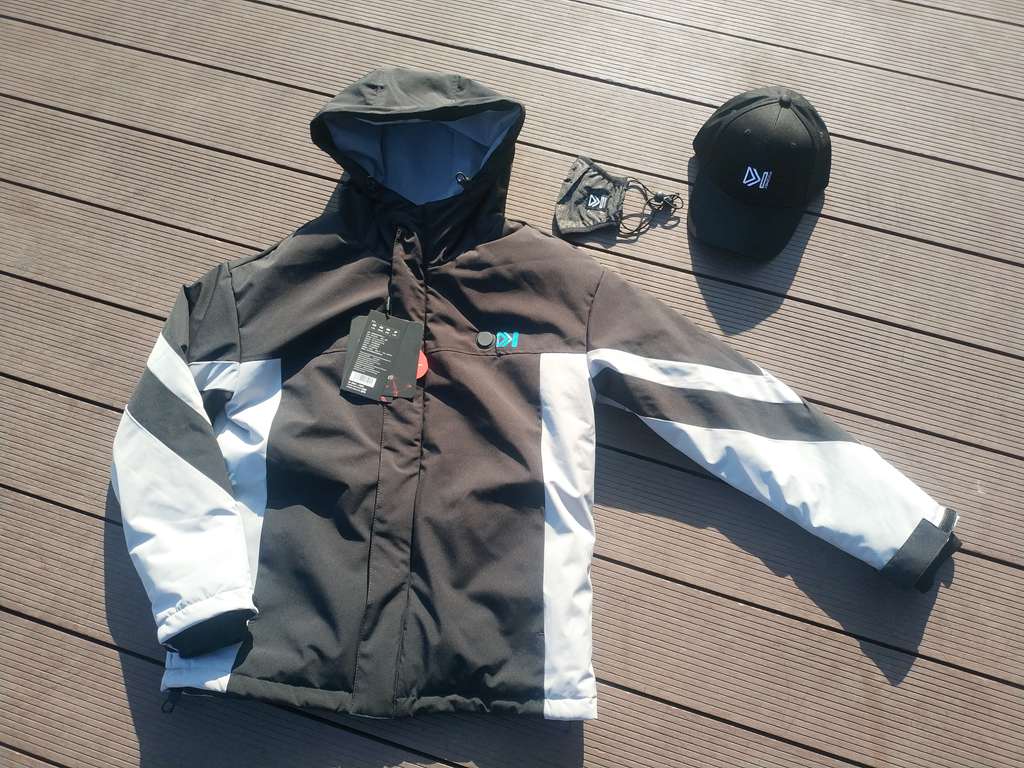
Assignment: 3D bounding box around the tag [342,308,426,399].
[{"bbox_3d":[-0.169,-0.039,1.246,0.093,0.010,0.122,7,69,5],"label":"tag"}]

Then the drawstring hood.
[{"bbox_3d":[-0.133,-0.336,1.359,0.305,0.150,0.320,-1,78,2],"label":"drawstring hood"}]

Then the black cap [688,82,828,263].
[{"bbox_3d":[0.349,-0.318,1.339,0.190,0.135,0.275,19,70,9],"label":"black cap"}]

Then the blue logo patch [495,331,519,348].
[{"bbox_3d":[-0.006,-0.058,1.257,0.028,0.002,0.021,0,68,2],"label":"blue logo patch"}]

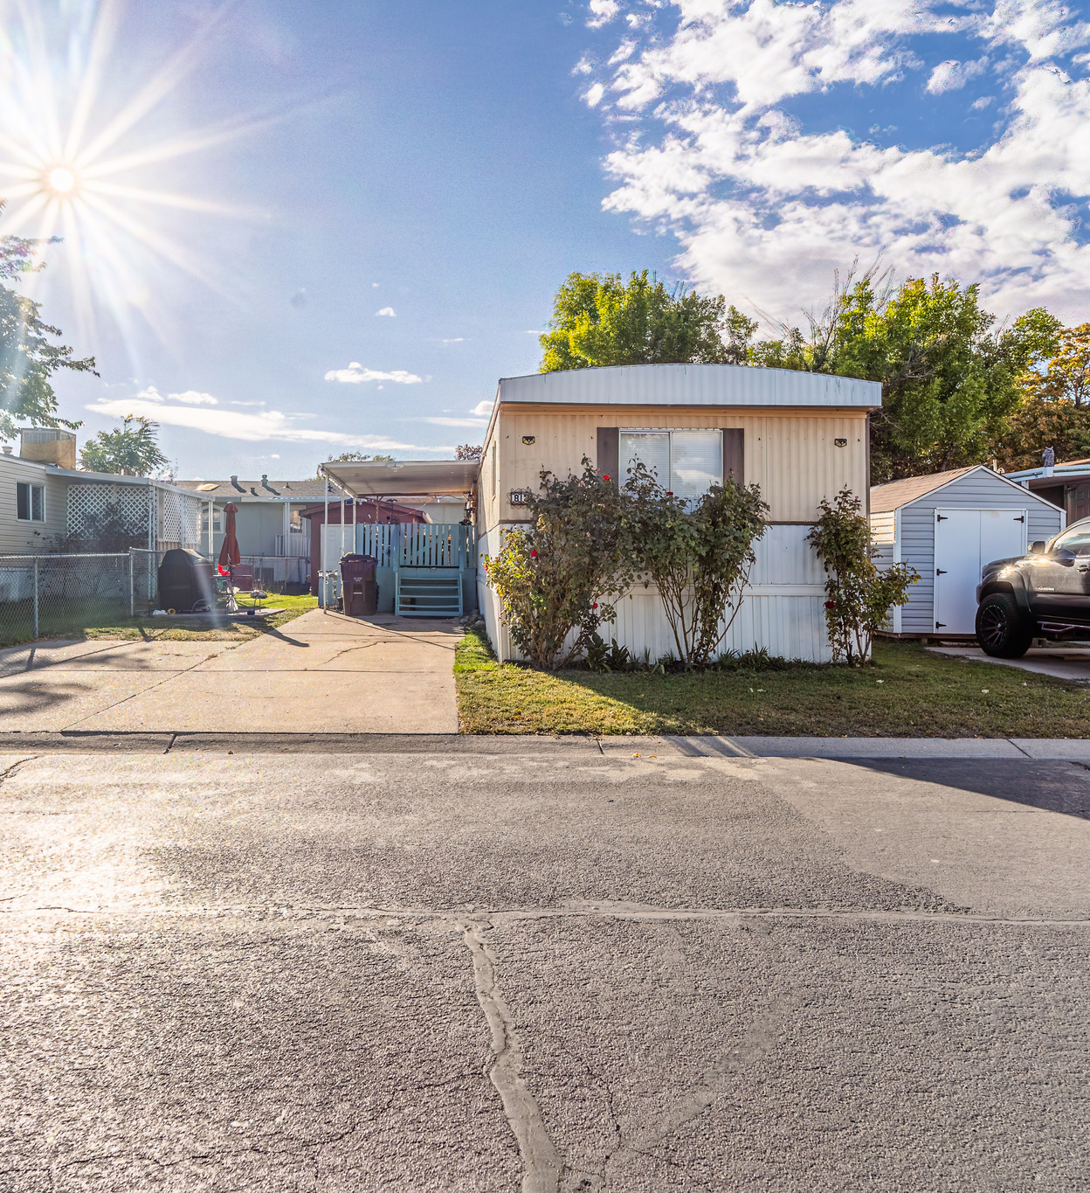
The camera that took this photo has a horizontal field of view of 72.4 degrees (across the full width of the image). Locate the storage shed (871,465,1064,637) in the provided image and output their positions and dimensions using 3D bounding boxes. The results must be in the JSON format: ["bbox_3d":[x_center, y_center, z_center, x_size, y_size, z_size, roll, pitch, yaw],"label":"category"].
[{"bbox_3d":[6.509,-0.704,12.582,2.580,2.600,2.480,-1,2,-6],"label":"storage shed"}]

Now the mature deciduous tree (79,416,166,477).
[{"bbox_3d":[-15.248,-3.244,27.120,3.500,6.680,3.400,-1,2,-6],"label":"mature deciduous tree"}]

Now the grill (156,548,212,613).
[{"bbox_3d":[-6.816,-0.320,14.226,0.630,1.150,1.200,-1,2,-6],"label":"grill"}]

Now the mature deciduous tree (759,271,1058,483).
[{"bbox_3d":[10.973,-4.785,22.680,8.400,10.020,8.200,-1,2,-6],"label":"mature deciduous tree"}]

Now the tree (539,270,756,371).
[{"bbox_3d":[3.612,-5.666,26.205,8.200,11.400,8.000,-1,2,-6],"label":"tree"}]

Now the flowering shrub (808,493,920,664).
[{"bbox_3d":[3.634,-0.231,8.500,1.170,1.980,1.050,-1,2,-6],"label":"flowering shrub"}]

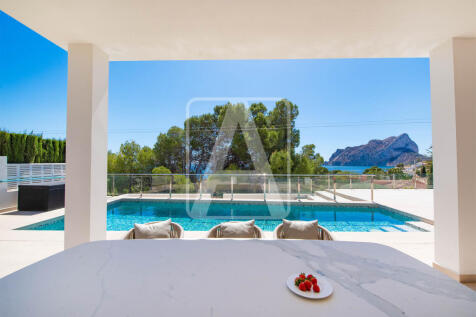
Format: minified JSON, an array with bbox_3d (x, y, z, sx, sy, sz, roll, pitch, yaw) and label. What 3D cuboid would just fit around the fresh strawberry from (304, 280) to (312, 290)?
[{"bbox_3d":[0.331,0.594,0.928,0.034,0.034,0.037,0,-1,2],"label":"fresh strawberry"}]

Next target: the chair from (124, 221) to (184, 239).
[{"bbox_3d":[-0.785,1.011,1.732,0.570,0.770,0.580,0,-1,2],"label":"chair"}]

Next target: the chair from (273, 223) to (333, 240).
[{"bbox_3d":[0.585,1.005,1.699,0.570,0.780,0.580,0,-2,5],"label":"chair"}]

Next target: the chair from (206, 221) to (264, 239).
[{"bbox_3d":[-0.030,1.011,1.732,0.570,0.770,0.580,0,-1,2],"label":"chair"}]

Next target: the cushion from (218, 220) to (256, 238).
[{"bbox_3d":[-0.005,0.765,1.902,0.360,0.350,0.140,0,-16,2],"label":"cushion"}]

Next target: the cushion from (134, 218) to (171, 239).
[{"bbox_3d":[-0.817,0.765,1.902,0.360,0.350,0.140,0,-16,2],"label":"cushion"}]

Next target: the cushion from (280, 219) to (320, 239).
[{"bbox_3d":[0.595,0.765,1.902,0.360,0.350,0.140,0,-16,2],"label":"cushion"}]

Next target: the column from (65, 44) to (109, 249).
[{"bbox_3d":[-1.931,0.003,2.556,0.297,2.825,0.297,0,-1,2],"label":"column"}]

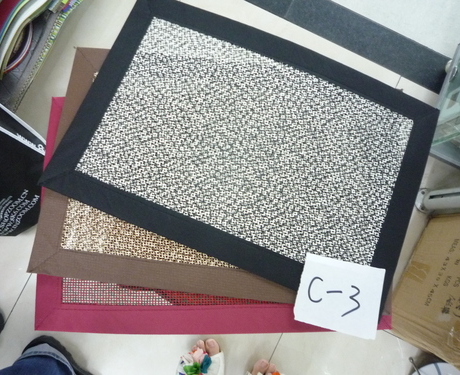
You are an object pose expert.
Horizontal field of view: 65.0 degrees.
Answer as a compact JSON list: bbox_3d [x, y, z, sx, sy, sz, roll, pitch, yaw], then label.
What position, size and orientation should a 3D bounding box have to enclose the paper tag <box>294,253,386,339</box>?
[{"bbox_3d":[0.265,0.257,0.860,0.195,0.008,0.162,13,82,-1],"label":"paper tag"}]

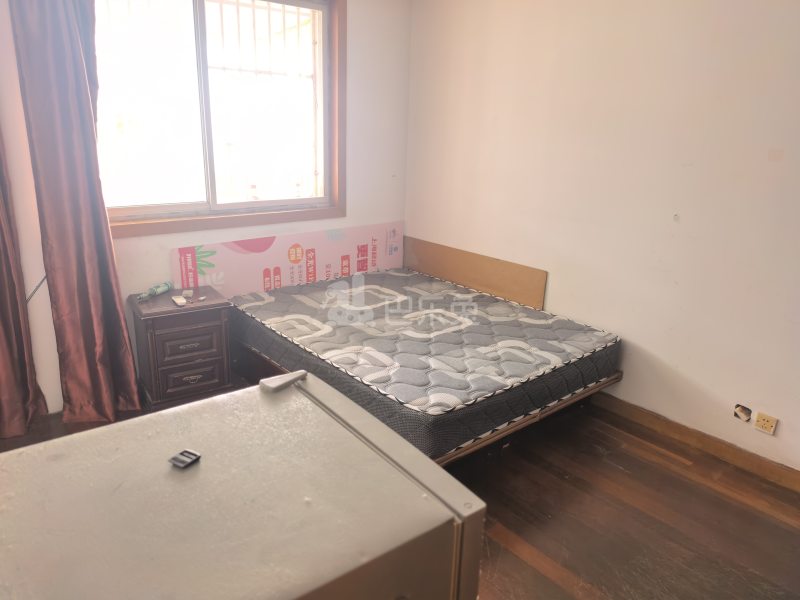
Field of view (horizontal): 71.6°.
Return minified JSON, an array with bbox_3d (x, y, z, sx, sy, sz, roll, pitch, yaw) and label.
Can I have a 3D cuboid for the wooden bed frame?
[{"bbox_3d":[0.084,0.214,3.555,1.581,0.773,2.062,-12,22,-38],"label":"wooden bed frame"}]

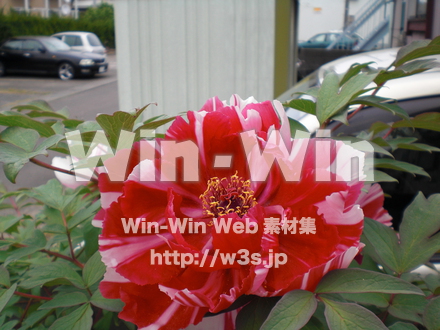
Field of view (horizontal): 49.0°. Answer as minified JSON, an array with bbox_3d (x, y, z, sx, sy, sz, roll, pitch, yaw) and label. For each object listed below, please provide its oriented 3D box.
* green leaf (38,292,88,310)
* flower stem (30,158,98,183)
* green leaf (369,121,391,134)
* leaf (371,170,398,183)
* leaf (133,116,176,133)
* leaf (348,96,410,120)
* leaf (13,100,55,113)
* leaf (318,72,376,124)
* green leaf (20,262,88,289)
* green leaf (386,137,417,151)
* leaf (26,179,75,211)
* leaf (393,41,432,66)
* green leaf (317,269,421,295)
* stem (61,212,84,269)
[{"bbox_3d":[-0.155,0.136,0.480,0.051,0.009,0.023,-8,31,-7],"label":"green leaf"},{"bbox_3d":[-0.158,0.006,0.490,0.073,0.007,0.006,20,-11,-9],"label":"flower stem"},{"bbox_3d":[0.172,-0.040,0.520,0.027,0.013,0.020,-7,14,-25],"label":"green leaf"},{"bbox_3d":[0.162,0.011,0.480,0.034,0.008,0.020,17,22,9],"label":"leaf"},{"bbox_3d":[-0.065,-0.040,0.480,0.046,0.010,0.018,-18,-6,6],"label":"leaf"},{"bbox_3d":[0.171,-0.062,0.520,0.066,0.017,0.030,19,18,4],"label":"leaf"},{"bbox_3d":[-0.224,-0.070,0.580,0.049,0.012,0.032,1,16,-6],"label":"leaf"},{"bbox_3d":[0.123,-0.065,0.470,0.082,0.042,0.020,-53,0,-30],"label":"leaf"},{"bbox_3d":[-0.169,0.112,0.490,0.065,0.015,0.030,-3,31,-5],"label":"green leaf"},{"bbox_3d":[0.192,-0.023,0.510,0.033,0.014,0.022,-2,13,-6],"label":"green leaf"},{"bbox_3d":[-0.188,0.033,0.540,0.057,0.020,0.055,-9,36,-12],"label":"leaf"},{"bbox_3d":[0.216,-0.125,0.540,0.045,0.013,0.028,-28,32,1],"label":"leaf"},{"bbox_3d":[0.119,0.094,0.385,0.090,0.022,0.038,-2,13,-5],"label":"green leaf"},{"bbox_3d":[-0.159,0.081,0.520,0.012,0.068,0.014,-20,-12,0],"label":"stem"}]

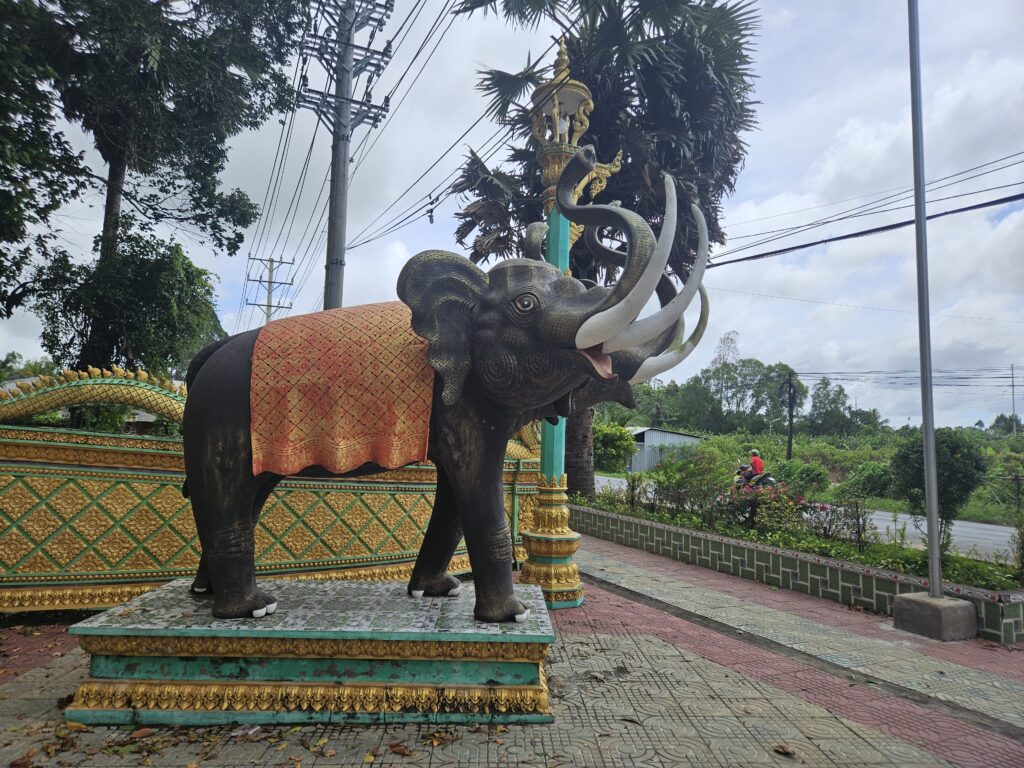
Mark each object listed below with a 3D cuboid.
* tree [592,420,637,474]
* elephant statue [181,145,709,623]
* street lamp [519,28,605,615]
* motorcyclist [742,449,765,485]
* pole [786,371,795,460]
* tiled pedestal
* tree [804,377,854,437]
[{"bbox_3d":[6.555,4.116,44.828,3.300,3.500,3.200,1,-6,8],"label":"tree"},{"bbox_3d":[-0.449,-0.046,4.767,3.580,3.120,1.400,2,-6,-2],"label":"elephant statue"},{"bbox_3d":[0.549,-0.798,7.377,0.860,6.180,0.760,2,-6,-2],"label":"street lamp"},{"bbox_3d":[7.858,2.725,22.157,0.580,1.270,0.750,3,-6,-17],"label":"motorcyclist"},{"bbox_3d":[12.657,1.978,30.986,0.280,5.300,0.280,-1,-6,22],"label":"pole"},{"bbox_3d":[-1.141,1.741,4.608,2.770,0.500,1.450,2,-6,-2],"label":"tiled pedestal"},{"bbox_3d":[34.210,4.208,73.022,5.600,10.400,5.400,-1,-6,25],"label":"tree"}]

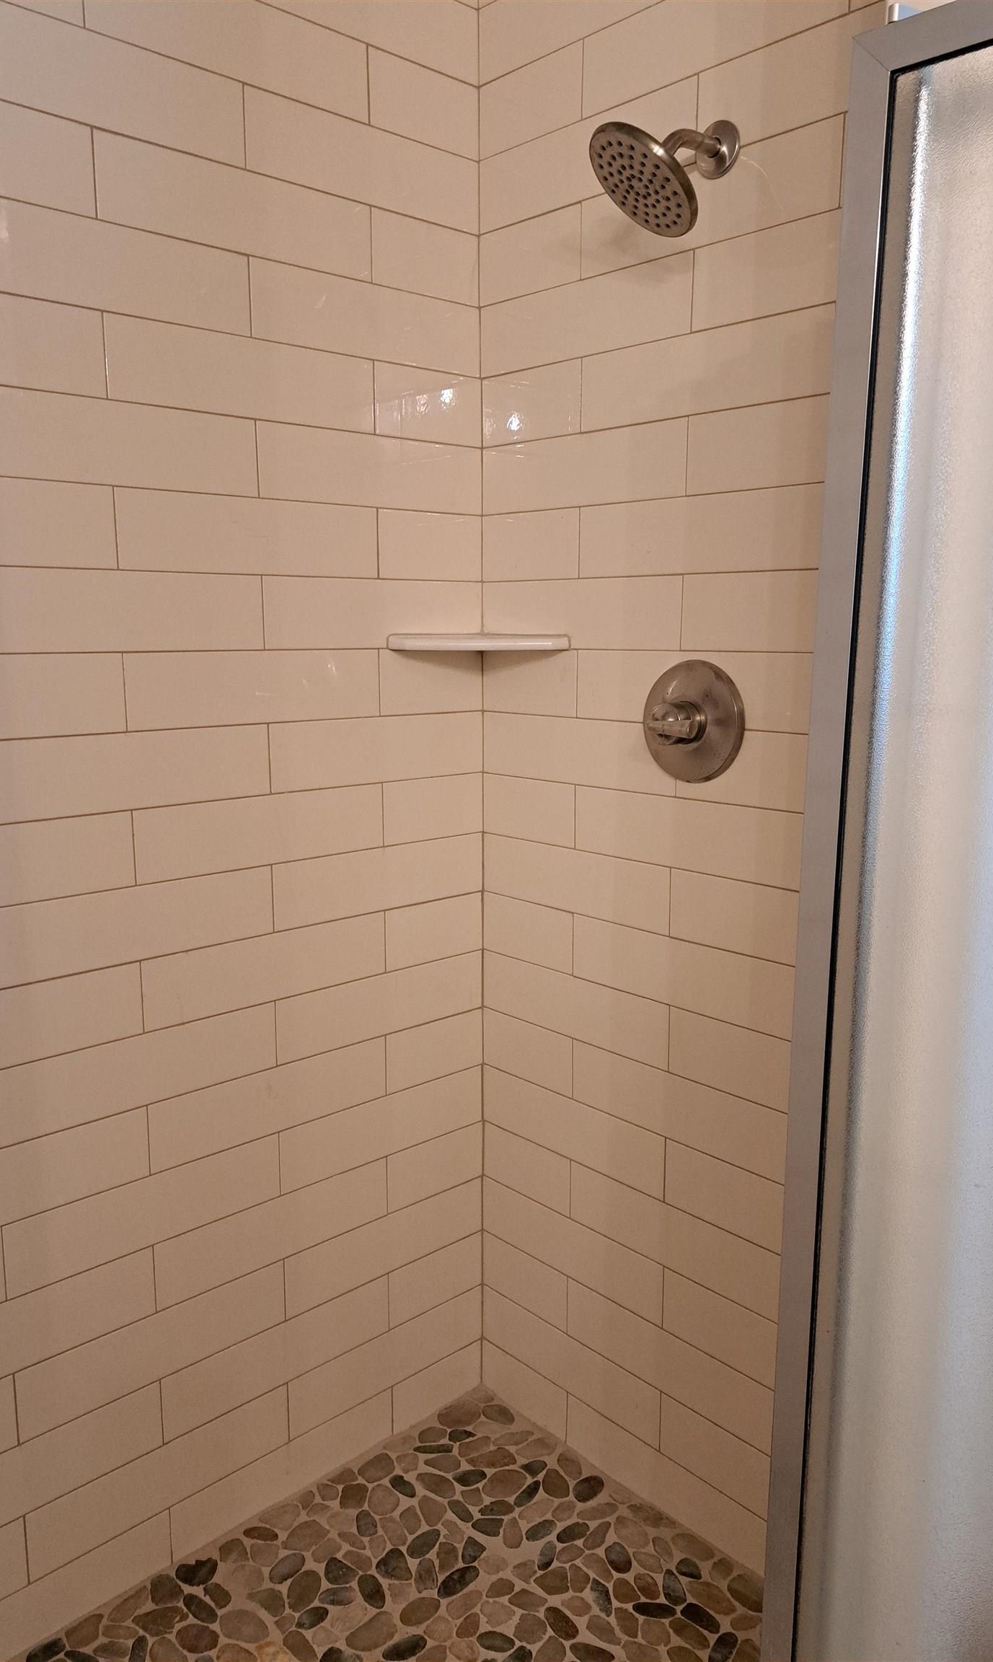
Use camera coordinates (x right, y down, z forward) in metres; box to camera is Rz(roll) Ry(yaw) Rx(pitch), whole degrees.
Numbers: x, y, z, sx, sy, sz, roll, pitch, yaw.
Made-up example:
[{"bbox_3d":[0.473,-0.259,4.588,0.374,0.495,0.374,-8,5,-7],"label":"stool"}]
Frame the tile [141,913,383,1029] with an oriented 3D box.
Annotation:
[{"bbox_3d":[-0.333,0.203,1.704,0.406,0.102,0.010,-9,14,-41],"label":"tile"}]

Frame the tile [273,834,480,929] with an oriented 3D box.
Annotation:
[{"bbox_3d":[-0.176,0.075,1.806,0.404,0.101,0.010,-9,13,-42],"label":"tile"}]

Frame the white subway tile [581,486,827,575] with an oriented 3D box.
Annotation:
[{"bbox_3d":[0.265,-0.397,1.550,0.010,0.101,0.404,-9,13,-42],"label":"white subway tile"}]

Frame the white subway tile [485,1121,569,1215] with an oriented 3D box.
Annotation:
[{"bbox_3d":[0.052,0.576,1.963,0.010,0.101,0.213,-9,14,-42],"label":"white subway tile"}]

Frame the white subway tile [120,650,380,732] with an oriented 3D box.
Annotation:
[{"bbox_3d":[-0.333,-0.204,1.631,0.404,0.102,0.010,-9,14,-41],"label":"white subway tile"}]

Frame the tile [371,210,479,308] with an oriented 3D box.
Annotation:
[{"bbox_3d":[-0.103,-0.848,1.718,0.207,0.101,0.010,-9,14,-42],"label":"tile"}]

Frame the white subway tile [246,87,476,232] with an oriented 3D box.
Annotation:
[{"bbox_3d":[-0.177,-0.938,1.634,0.406,0.101,0.010,-9,14,-42],"label":"white subway tile"}]

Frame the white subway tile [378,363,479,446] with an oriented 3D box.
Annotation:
[{"bbox_3d":[-0.103,-0.643,1.747,0.207,0.101,0.010,-9,13,-42],"label":"white subway tile"}]

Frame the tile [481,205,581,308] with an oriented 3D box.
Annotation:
[{"bbox_3d":[0.053,-0.851,1.714,0.010,0.102,0.209,-9,14,-42],"label":"tile"}]

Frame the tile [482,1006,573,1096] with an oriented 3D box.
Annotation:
[{"bbox_3d":[0.053,0.366,1.916,0.010,0.101,0.210,-9,13,-42],"label":"tile"}]

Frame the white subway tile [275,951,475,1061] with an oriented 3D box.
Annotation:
[{"bbox_3d":[-0.178,0.281,1.851,0.406,0.101,0.010,-9,14,-42],"label":"white subway tile"}]

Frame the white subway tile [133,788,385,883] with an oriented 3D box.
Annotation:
[{"bbox_3d":[-0.331,0.001,1.657,0.406,0.101,0.010,-9,14,-42],"label":"white subway tile"}]

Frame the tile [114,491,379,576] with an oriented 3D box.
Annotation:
[{"bbox_3d":[-0.329,-0.402,1.578,0.404,0.101,0.010,-9,13,-42],"label":"tile"}]

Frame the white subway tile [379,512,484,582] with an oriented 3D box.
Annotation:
[{"bbox_3d":[-0.102,-0.440,1.784,0.207,0.101,0.010,-9,13,-42],"label":"white subway tile"}]

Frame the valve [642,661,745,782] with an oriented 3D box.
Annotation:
[{"bbox_3d":[0.246,-0.146,1.565,0.078,0.167,0.167,-9,14,-42],"label":"valve"}]

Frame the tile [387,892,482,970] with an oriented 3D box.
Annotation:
[{"bbox_3d":[-0.104,0.166,1.905,0.204,0.102,0.010,-9,14,-41],"label":"tile"}]

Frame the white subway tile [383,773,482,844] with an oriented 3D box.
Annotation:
[{"bbox_3d":[-0.104,-0.035,1.863,0.207,0.101,0.010,-9,14,-42],"label":"white subway tile"}]

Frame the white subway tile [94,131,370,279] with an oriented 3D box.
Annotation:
[{"bbox_3d":[-0.333,-0.815,1.520,0.405,0.102,0.010,-9,14,-41],"label":"white subway tile"}]

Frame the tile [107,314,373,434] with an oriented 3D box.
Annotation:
[{"bbox_3d":[-0.331,-0.608,1.549,0.406,0.101,0.010,-9,14,-42],"label":"tile"}]

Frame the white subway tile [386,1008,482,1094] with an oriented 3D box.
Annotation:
[{"bbox_3d":[-0.105,0.371,1.935,0.207,0.101,0.010,-9,14,-42],"label":"white subway tile"}]

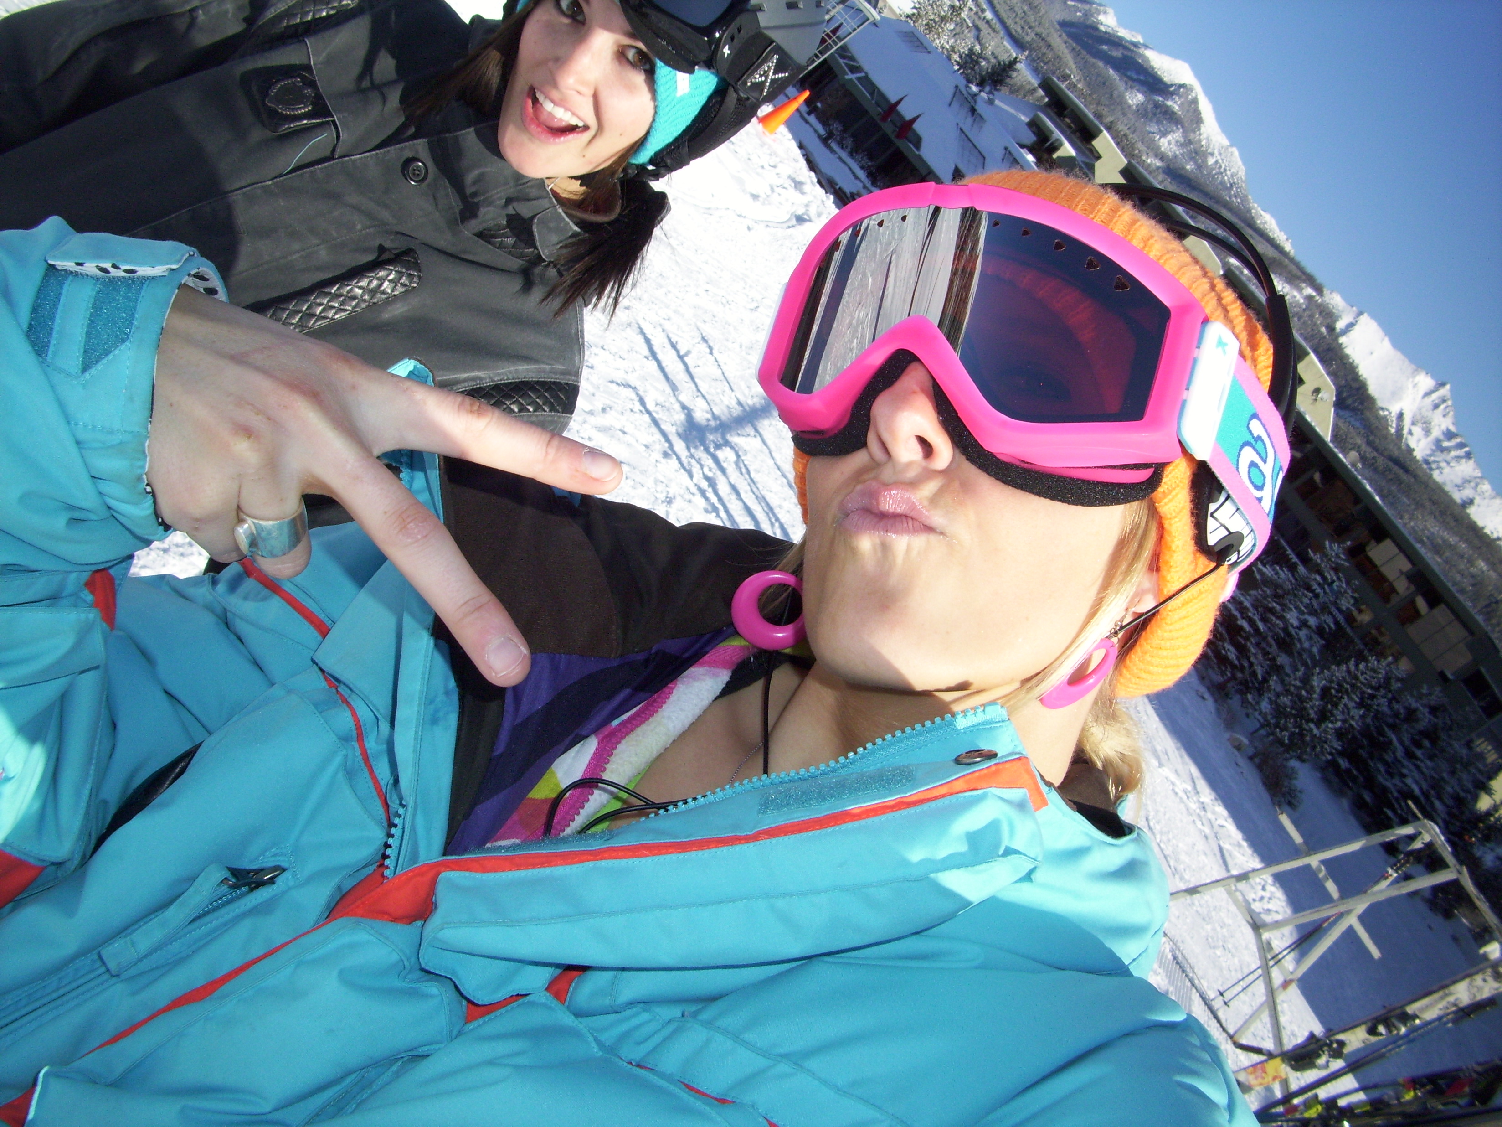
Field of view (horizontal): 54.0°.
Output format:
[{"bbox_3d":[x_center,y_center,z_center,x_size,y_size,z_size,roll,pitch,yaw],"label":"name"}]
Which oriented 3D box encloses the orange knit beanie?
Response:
[{"bbox_3d":[0.131,-0.066,0.650,0.195,0.185,0.225,17,-31,36],"label":"orange knit beanie"}]

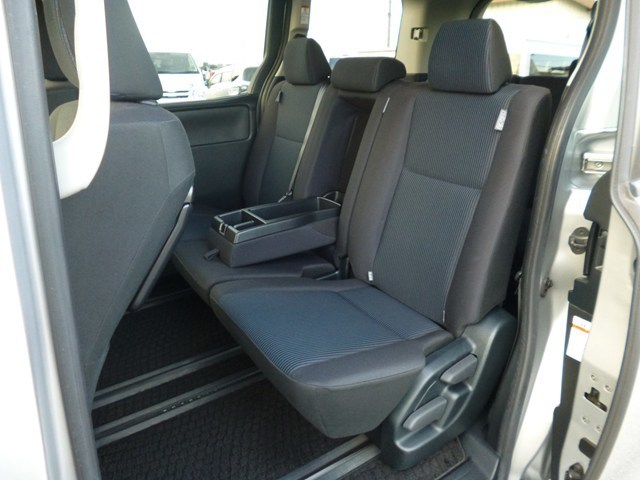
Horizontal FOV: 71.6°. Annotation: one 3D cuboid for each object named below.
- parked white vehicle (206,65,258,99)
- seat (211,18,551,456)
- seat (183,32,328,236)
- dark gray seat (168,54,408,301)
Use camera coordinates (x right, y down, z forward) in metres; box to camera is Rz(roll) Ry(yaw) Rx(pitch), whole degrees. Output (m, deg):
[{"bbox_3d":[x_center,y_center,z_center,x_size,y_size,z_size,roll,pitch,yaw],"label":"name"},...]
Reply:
[{"bbox_3d":[-2.579,-5.067,14.591,1.730,1.500,4.350,-8,23,-19],"label":"parked white vehicle"},{"bbox_3d":[0.144,-0.030,1.188,0.850,1.068,0.564,-13,25,-30],"label":"seat"},{"bbox_3d":[-0.341,-0.306,1.894,0.850,1.053,0.484,-13,25,-30],"label":"seat"},{"bbox_3d":[-0.109,-0.141,1.570,0.850,0.900,0.415,-13,25,-30],"label":"dark gray seat"}]

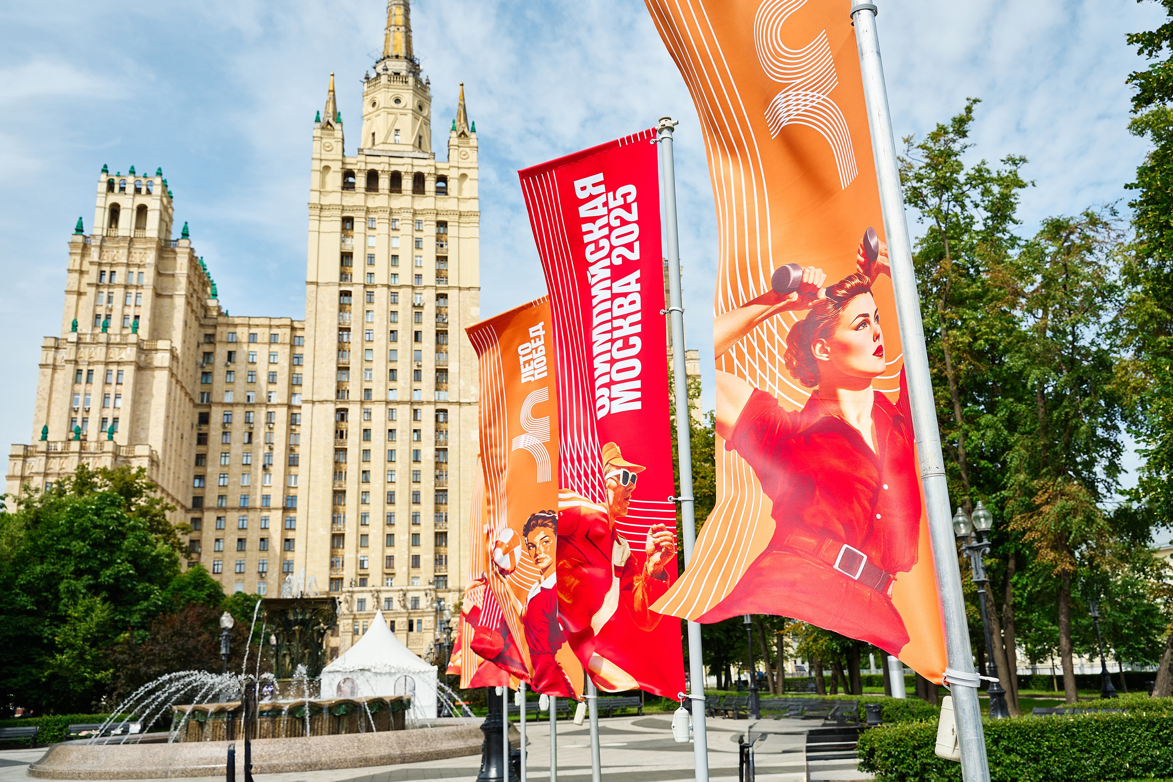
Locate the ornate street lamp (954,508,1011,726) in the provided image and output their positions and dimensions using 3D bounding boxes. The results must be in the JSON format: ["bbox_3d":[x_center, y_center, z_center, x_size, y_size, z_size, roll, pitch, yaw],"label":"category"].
[{"bbox_3d":[8.794,5.075,21.044,0.550,5.200,1.100,7,-19,-27],"label":"ornate street lamp"}]

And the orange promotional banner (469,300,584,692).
[{"bbox_3d":[-0.463,0.758,7.103,0.880,2.950,0.350,-10,-18,25],"label":"orange promotional banner"}]

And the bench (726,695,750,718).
[{"bbox_3d":[5.165,11.335,33.915,0.650,0.800,2.300,2,-17,-14],"label":"bench"}]

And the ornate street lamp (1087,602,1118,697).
[{"bbox_3d":[21.652,10.414,40.030,0.600,5.100,0.950,7,-19,-27],"label":"ornate street lamp"}]

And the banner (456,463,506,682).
[{"bbox_3d":[-1.142,2.072,11.409,0.850,2.950,0.400,-16,-21,38],"label":"banner"}]

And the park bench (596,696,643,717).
[{"bbox_3d":[1.084,13.257,39.585,2.400,0.800,0.650,4,-18,-19],"label":"park bench"}]

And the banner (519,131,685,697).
[{"bbox_3d":[0.011,0.063,4.927,0.860,2.950,0.320,-9,-18,21],"label":"banner"}]

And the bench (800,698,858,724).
[{"bbox_3d":[7.559,9.962,29.415,0.650,0.800,2.300,2,-17,-14],"label":"bench"}]

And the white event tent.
[{"bbox_3d":[-9.741,12.878,44.235,5.000,5.000,5.000,2,-17,-14],"label":"white event tent"}]

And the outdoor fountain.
[{"bbox_3d":[-7.881,7.690,25.922,12.500,4.200,12.500,3,-17,-16],"label":"outdoor fountain"}]

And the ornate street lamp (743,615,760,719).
[{"bbox_3d":[5.886,9.249,34.330,0.600,5.100,0.950,7,-19,-27],"label":"ornate street lamp"}]

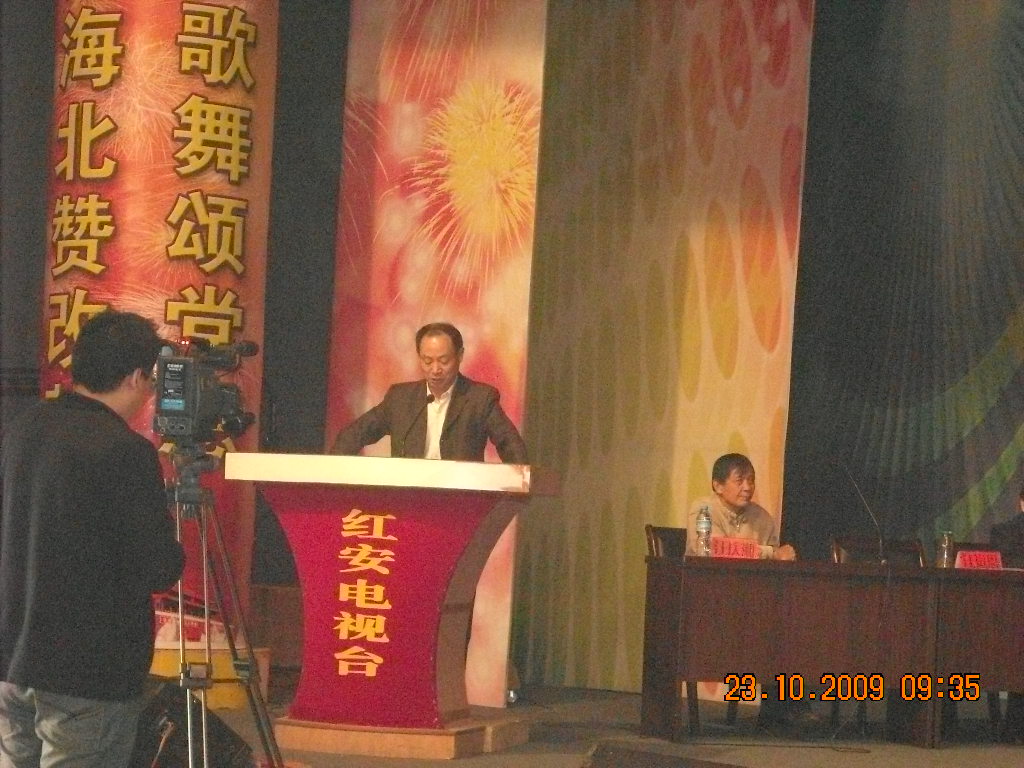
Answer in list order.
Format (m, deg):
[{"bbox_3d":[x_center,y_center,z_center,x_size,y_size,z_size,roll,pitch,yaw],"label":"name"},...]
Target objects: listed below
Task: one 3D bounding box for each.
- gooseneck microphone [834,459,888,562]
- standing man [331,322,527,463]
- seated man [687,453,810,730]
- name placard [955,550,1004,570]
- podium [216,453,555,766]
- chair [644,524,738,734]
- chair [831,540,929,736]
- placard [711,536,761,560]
[{"bbox_3d":[1.522,0.569,13.739,0.265,0.454,0.122,1,-3,38],"label":"gooseneck microphone"},{"bbox_3d":[-0.333,0.549,12.317,0.816,1.596,0.490,2,-3,14],"label":"standing man"},{"bbox_3d":[1.007,0.932,13.840,0.490,1.244,0.653,3,-3,-22],"label":"seated man"},{"bbox_3d":[2.060,0.774,13.720,0.238,0.090,0.082,3,-3,-22],"label":"name placard"},{"bbox_3d":[-0.486,0.866,12.385,1.220,1.140,0.500,3,-1,15],"label":"podium"},{"bbox_3d":[0.875,1.097,13.881,0.479,0.908,0.510,3,-3,-22],"label":"chair"},{"bbox_3d":[1.758,1.156,14.237,0.479,0.898,0.510,3,-3,-22],"label":"chair"},{"bbox_3d":[0.958,0.702,13.276,0.233,0.100,0.082,3,-3,-22],"label":"placard"}]

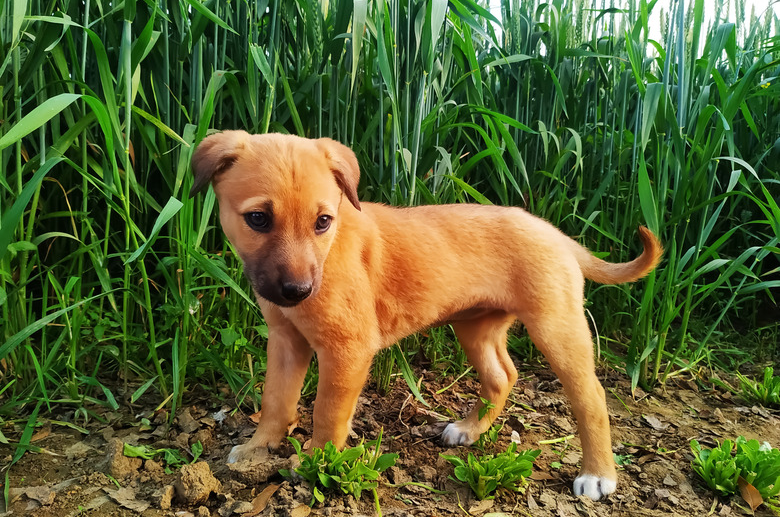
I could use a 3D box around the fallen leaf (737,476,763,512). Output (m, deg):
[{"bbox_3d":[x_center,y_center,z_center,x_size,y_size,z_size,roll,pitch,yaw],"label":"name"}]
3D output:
[{"bbox_3d":[0.327,0.214,0.492,0.013,0.030,0.006,-13,-32,-9],"label":"fallen leaf"}]

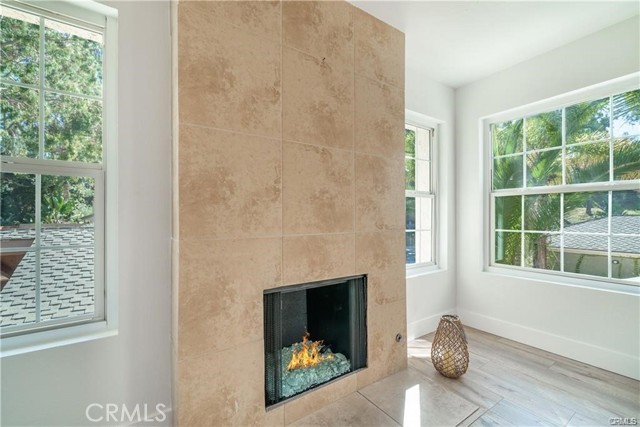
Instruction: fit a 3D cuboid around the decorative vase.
[{"bbox_3d":[0.973,0.980,1.847,0.253,0.422,0.253,0,0,-31],"label":"decorative vase"}]

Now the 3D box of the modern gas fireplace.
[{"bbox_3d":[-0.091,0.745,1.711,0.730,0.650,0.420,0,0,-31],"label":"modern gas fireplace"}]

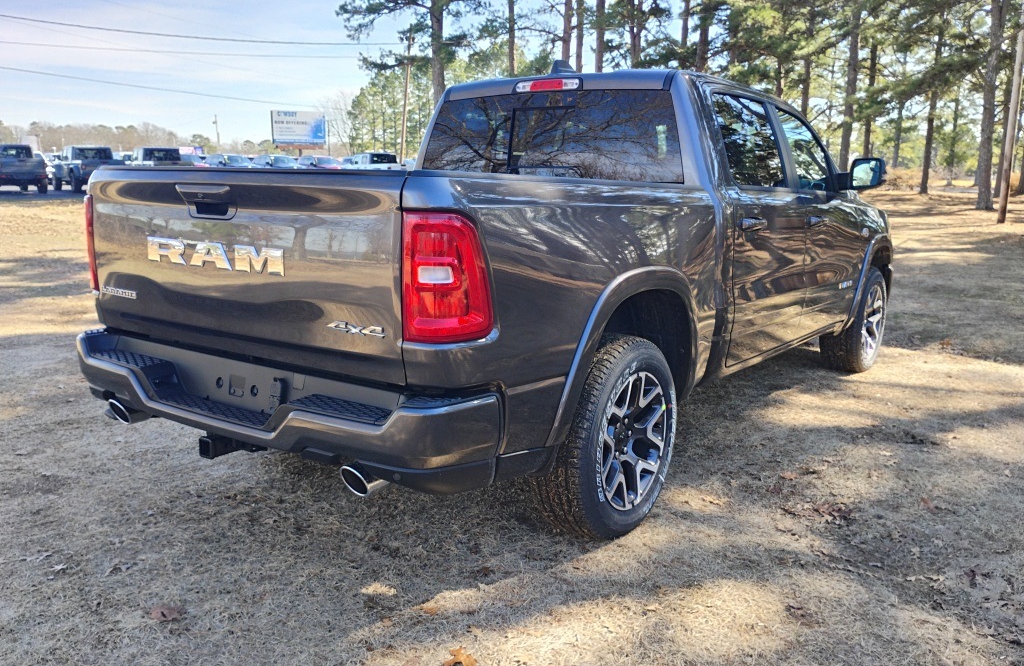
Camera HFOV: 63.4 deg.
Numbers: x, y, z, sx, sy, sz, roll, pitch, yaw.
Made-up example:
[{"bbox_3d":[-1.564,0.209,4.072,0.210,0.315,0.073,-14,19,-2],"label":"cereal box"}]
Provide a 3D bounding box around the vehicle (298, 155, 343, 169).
[{"bbox_3d":[-11.681,-9.930,50.000,1.850,1.550,4.600,-9,14,-40],"label":"vehicle"}]

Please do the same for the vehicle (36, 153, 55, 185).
[{"bbox_3d":[-24.618,-8.326,42.000,1.870,1.630,4.600,-10,15,-42],"label":"vehicle"}]

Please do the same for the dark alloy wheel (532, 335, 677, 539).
[{"bbox_3d":[0.389,0.401,3.288,0.280,0.800,0.800,8,13,36],"label":"dark alloy wheel"}]

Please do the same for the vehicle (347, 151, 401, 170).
[{"bbox_3d":[-7.080,-8.337,43.000,1.880,1.860,5.500,-8,14,-38],"label":"vehicle"}]

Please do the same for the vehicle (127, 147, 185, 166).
[{"bbox_3d":[-15.310,-7.007,35.850,1.880,1.860,5.500,-8,14,-36],"label":"vehicle"}]

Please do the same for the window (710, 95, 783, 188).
[{"bbox_3d":[1.206,-0.961,4.169,0.040,0.470,0.770,-17,-2,37],"label":"window"}]

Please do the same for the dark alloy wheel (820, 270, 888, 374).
[{"bbox_3d":[2.574,-0.102,6.197,0.280,0.800,0.800,8,13,36],"label":"dark alloy wheel"}]

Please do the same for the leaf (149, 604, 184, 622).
[{"bbox_3d":[-1.114,0.893,2.670,0.117,0.022,0.090,0,10,0],"label":"leaf"}]

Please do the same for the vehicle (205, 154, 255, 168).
[{"bbox_3d":[-14.862,-8.598,43.500,1.880,1.660,4.600,-7,13,-34],"label":"vehicle"}]

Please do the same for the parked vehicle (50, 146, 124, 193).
[{"bbox_3d":[-17.790,-6.860,34.800,1.880,1.860,5.500,-8,14,-38],"label":"parked vehicle"}]

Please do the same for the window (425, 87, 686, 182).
[{"bbox_3d":[0.143,-0.973,4.143,1.560,0.450,0.060,8,2,35],"label":"window"}]

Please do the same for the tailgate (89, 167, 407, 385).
[{"bbox_3d":[-0.952,-0.240,2.760,1.630,0.610,0.110,8,12,35],"label":"tailgate"}]

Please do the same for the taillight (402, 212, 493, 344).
[{"bbox_3d":[-0.179,-0.155,2.312,0.165,0.365,0.210,8,13,36],"label":"taillight"}]

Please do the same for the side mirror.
[{"bbox_3d":[2.119,-0.949,4.950,0.210,0.185,0.140,8,13,36],"label":"side mirror"}]

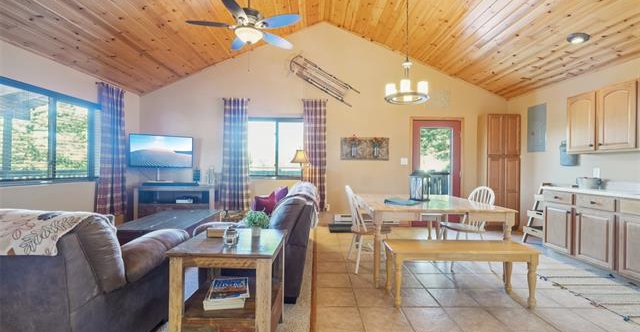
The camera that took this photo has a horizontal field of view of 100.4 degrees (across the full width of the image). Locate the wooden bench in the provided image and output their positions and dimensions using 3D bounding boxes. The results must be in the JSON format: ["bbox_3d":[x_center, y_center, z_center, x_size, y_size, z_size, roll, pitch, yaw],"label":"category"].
[{"bbox_3d":[1.230,0.955,2.405,1.210,0.450,0.385,0,0,0],"label":"wooden bench"}]

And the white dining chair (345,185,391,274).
[{"bbox_3d":[0.545,0.692,3.094,0.520,0.936,0.460,1,0,-9],"label":"white dining chair"}]

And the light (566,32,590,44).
[{"bbox_3d":[3.068,-1.519,3.163,0.200,0.040,0.200,23,0,0],"label":"light"}]

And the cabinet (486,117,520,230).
[{"bbox_3d":[3.355,0.127,5.000,0.600,2.130,0.310,0,0,0],"label":"cabinet"}]

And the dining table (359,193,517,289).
[{"bbox_3d":[1.222,0.811,3.270,1.340,0.750,1.480,0,0,3],"label":"dining table"}]

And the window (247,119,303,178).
[{"bbox_3d":[-0.840,-0.345,5.190,1.130,1.180,0.100,0,0,0],"label":"window"}]

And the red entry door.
[{"bbox_3d":[2.267,0.150,5.160,0.930,2.050,0.060,0,0,0],"label":"red entry door"}]

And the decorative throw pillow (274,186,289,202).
[{"bbox_3d":[-0.575,0.446,3.445,0.410,0.410,0.150,1,-20,30],"label":"decorative throw pillow"}]

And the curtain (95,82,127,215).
[{"bbox_3d":[-3.344,-0.225,4.242,0.120,2.110,0.580,1,0,0],"label":"curtain"}]

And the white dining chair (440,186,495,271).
[{"bbox_3d":[1.710,0.706,3.184,0.510,0.936,0.460,1,0,-4],"label":"white dining chair"}]

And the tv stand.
[{"bbox_3d":[-2.530,0.784,4.820,1.340,0.820,0.400,0,0,-4],"label":"tv stand"}]

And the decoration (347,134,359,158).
[{"bbox_3d":[0.616,-0.388,5.080,0.230,0.460,0.120,0,0,0],"label":"decoration"}]

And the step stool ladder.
[{"bbox_3d":[3.348,0.730,3.958,0.430,0.930,0.420,1,0,0],"label":"step stool ladder"}]

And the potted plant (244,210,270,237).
[{"bbox_3d":[-0.431,0.393,1.836,0.177,0.190,0.177,1,0,0],"label":"potted plant"}]

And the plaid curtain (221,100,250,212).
[{"bbox_3d":[-1.589,-0.207,5.010,0.550,2.110,0.120,1,0,0],"label":"plaid curtain"}]

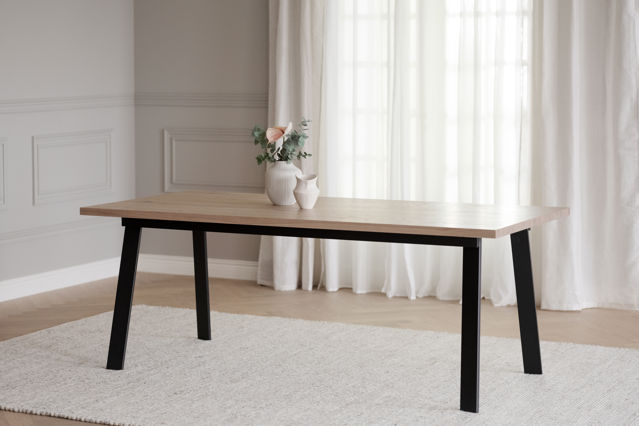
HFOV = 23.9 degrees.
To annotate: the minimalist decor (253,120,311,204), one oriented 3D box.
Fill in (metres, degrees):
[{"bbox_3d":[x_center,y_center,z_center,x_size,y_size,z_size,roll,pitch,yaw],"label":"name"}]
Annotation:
[{"bbox_3d":[-0.173,-0.239,6.995,0.270,0.400,0.240,-1,7,0],"label":"minimalist decor"}]

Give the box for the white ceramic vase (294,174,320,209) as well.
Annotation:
[{"bbox_3d":[-0.056,-0.091,6.816,0.119,0.146,0.119,-1,7,0],"label":"white ceramic vase"}]

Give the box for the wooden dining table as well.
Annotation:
[{"bbox_3d":[0.009,0.354,6.873,2.060,0.755,0.855,3,7,29],"label":"wooden dining table"}]

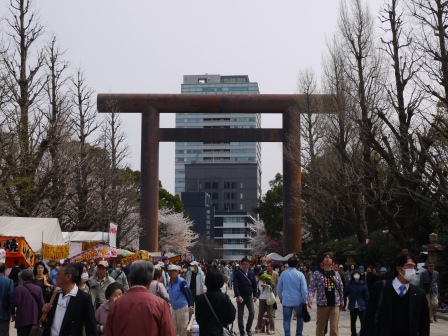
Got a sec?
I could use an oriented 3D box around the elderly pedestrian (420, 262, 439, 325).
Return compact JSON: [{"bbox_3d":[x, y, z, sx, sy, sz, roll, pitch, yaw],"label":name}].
[{"bbox_3d":[5.549,3.346,20.948,0.500,1.660,0.360,-1,-7,8],"label":"elderly pedestrian"}]

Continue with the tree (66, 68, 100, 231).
[{"bbox_3d":[-12.105,0.585,66.430,3.400,18.300,3.200,0,-7,0],"label":"tree"}]

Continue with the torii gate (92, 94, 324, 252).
[{"bbox_3d":[-0.314,2.107,106.043,34.100,25.000,2.600,0,-7,0],"label":"torii gate"}]

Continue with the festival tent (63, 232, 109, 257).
[{"bbox_3d":[-7.312,4.961,40.699,3.000,3.300,3.200,0,-7,0],"label":"festival tent"}]

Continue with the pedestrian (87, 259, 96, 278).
[{"bbox_3d":[-3.366,3.210,20.058,0.480,1.710,0.320,-1,-7,5],"label":"pedestrian"}]

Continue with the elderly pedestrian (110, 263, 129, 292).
[{"bbox_3d":[-2.882,3.439,21.541,0.500,1.620,0.340,-2,-7,15],"label":"elderly pedestrian"}]

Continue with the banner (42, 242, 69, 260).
[{"bbox_3d":[-6.250,3.107,28.837,1.000,0.670,0.080,1,-7,-5],"label":"banner"}]

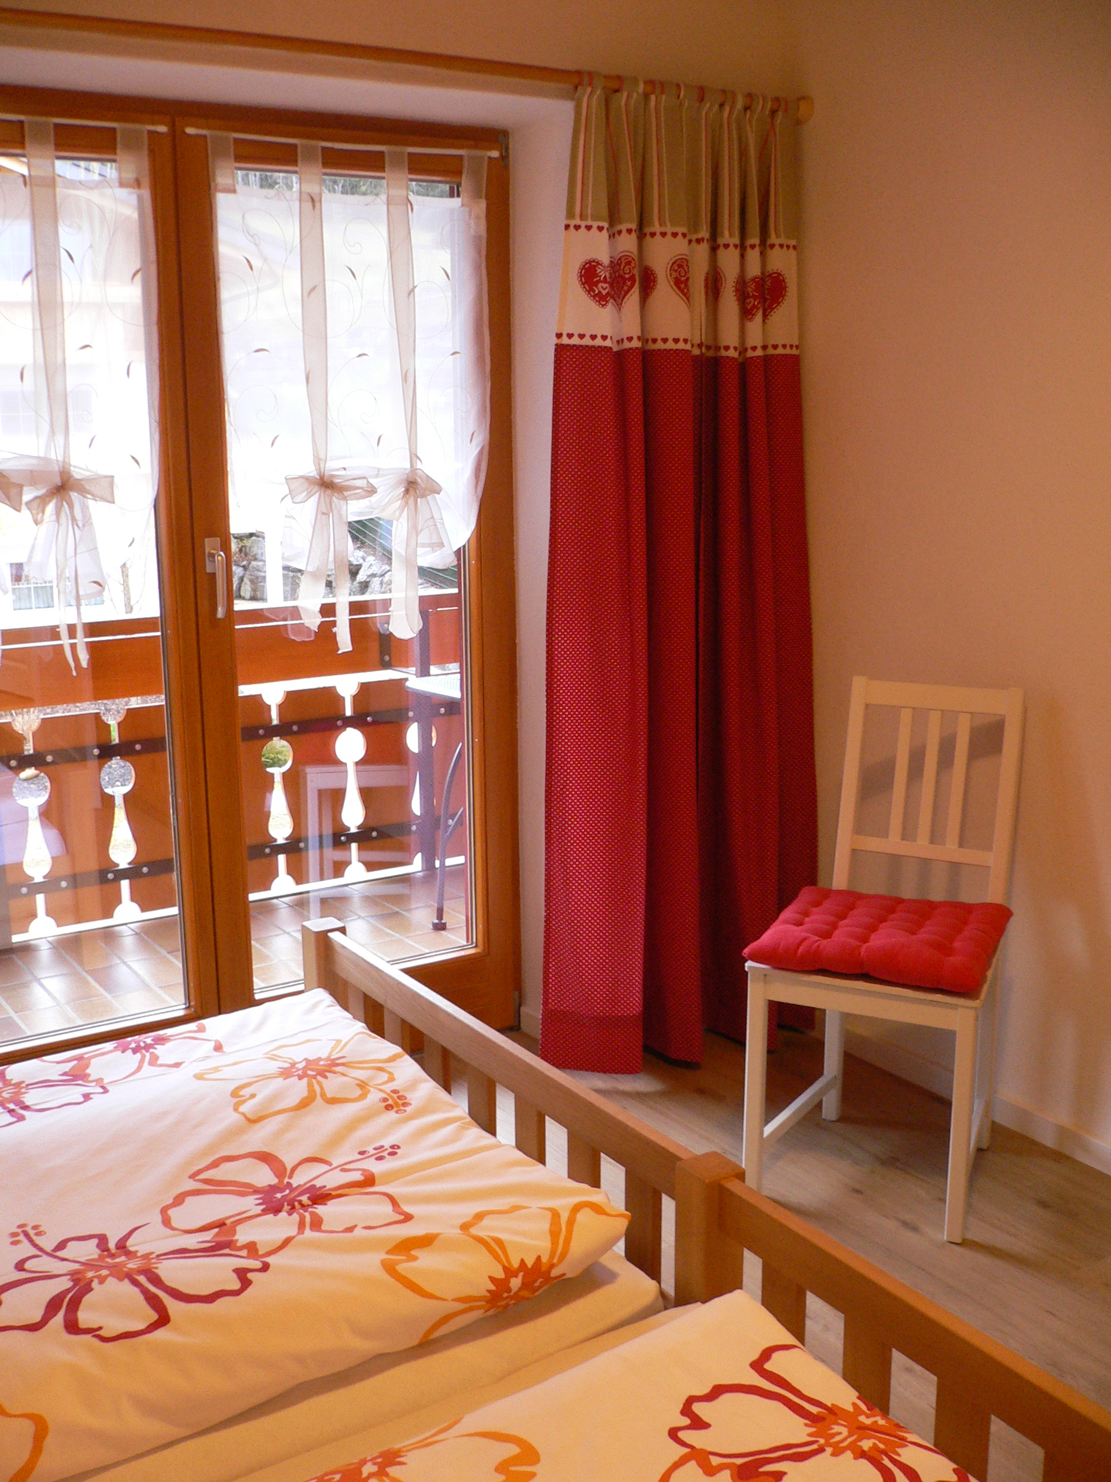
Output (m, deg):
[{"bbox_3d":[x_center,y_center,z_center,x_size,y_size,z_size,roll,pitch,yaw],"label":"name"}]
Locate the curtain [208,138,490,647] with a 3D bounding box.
[{"bbox_3d":[-0.376,-0.666,2.977,0.573,0.973,0.064,-8,14,-31],"label":"curtain"}]

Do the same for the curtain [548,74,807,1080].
[{"bbox_3d":[0.284,-0.281,3.096,0.603,1.986,0.203,-8,14,-31],"label":"curtain"}]

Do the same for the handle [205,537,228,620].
[{"bbox_3d":[-0.650,-0.310,2.868,0.028,0.152,0.053,-8,14,-31],"label":"handle"}]

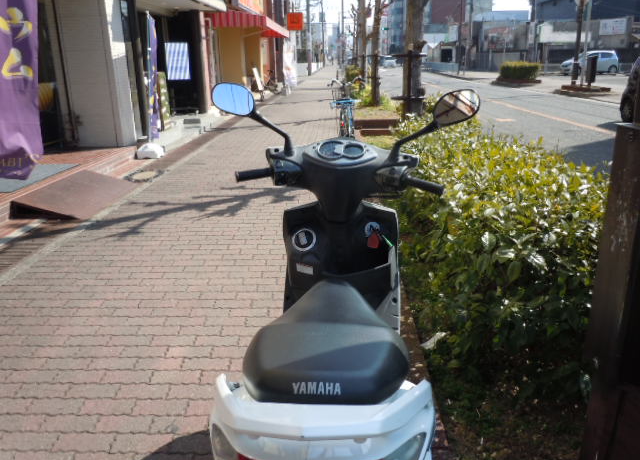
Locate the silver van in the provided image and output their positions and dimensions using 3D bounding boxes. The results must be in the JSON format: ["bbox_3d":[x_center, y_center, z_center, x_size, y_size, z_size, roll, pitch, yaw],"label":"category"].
[{"bbox_3d":[19.018,-11.821,36.600,3.500,1.600,1.480,0,18,2],"label":"silver van"}]

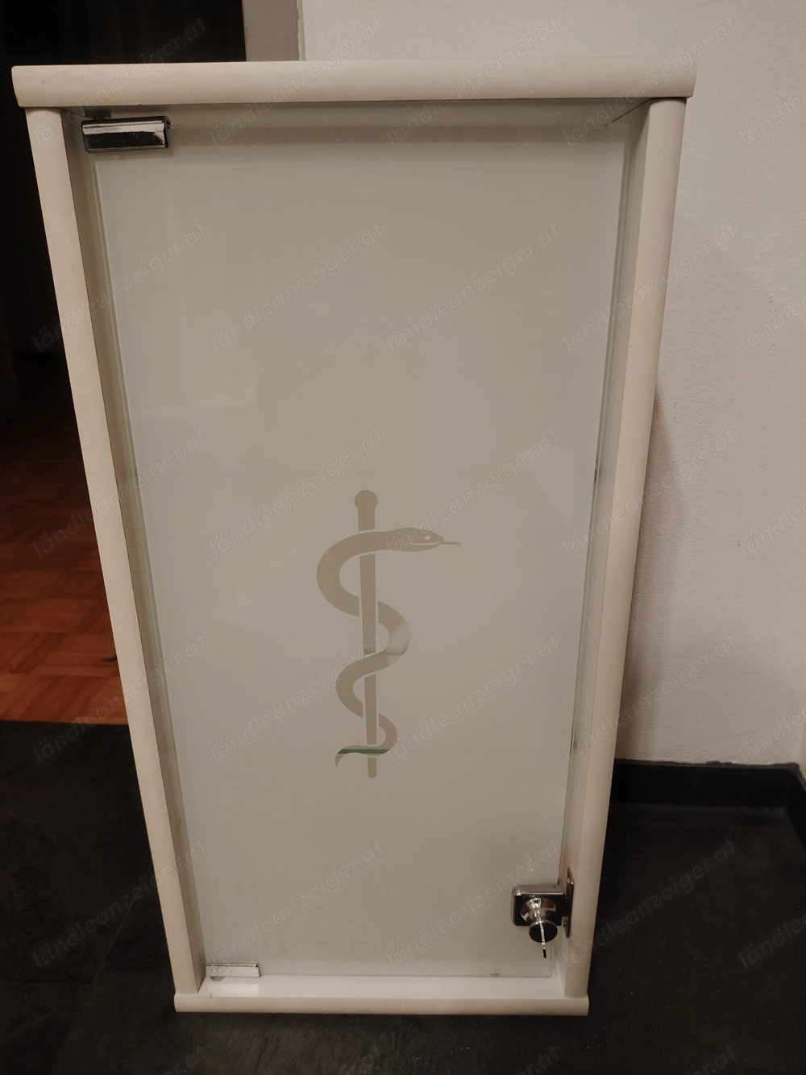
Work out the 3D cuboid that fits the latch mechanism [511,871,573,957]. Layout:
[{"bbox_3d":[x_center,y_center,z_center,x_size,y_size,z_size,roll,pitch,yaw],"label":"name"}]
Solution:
[{"bbox_3d":[0.099,0.273,0.523,0.043,0.056,0.054,0,21,1],"label":"latch mechanism"}]

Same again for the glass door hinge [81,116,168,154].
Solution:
[{"bbox_3d":[-0.135,-0.197,0.365,0.040,0.014,0.012,0,21,1],"label":"glass door hinge"}]

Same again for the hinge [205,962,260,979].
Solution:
[{"bbox_3d":[-0.130,0.328,0.568,0.040,0.014,0.012,0,21,1],"label":"hinge"}]

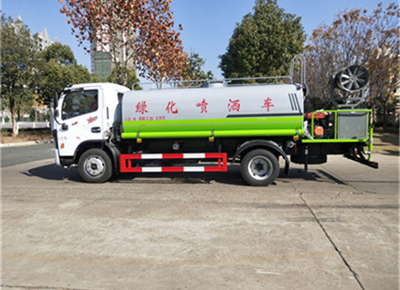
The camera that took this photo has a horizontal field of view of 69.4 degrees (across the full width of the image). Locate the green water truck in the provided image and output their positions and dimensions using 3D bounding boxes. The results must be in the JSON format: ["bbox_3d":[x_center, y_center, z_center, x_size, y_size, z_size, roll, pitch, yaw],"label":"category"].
[{"bbox_3d":[0.176,-0.664,7.305,7.300,2.930,2.200,0,6,8],"label":"green water truck"}]

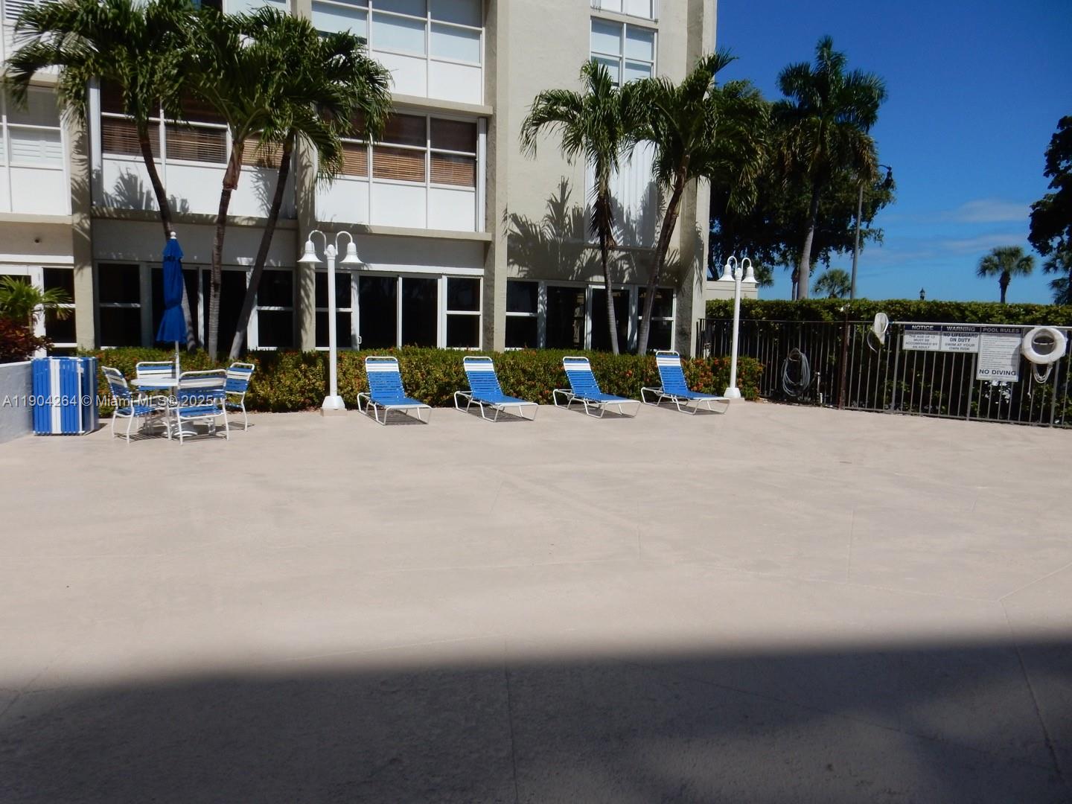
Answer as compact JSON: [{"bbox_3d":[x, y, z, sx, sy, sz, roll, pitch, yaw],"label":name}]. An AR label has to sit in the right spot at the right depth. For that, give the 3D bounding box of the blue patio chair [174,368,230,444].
[{"bbox_3d":[-4.192,0.036,9.575,0.580,0.870,0.610,-4,8,-42],"label":"blue patio chair"}]

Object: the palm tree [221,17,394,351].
[{"bbox_3d":[-4.051,-3.363,13.543,2.850,6.600,2.700,-2,7,-24],"label":"palm tree"}]

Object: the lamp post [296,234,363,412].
[{"bbox_3d":[-3.260,-1.264,12.311,1.020,2.850,0.420,-2,7,-24],"label":"lamp post"}]

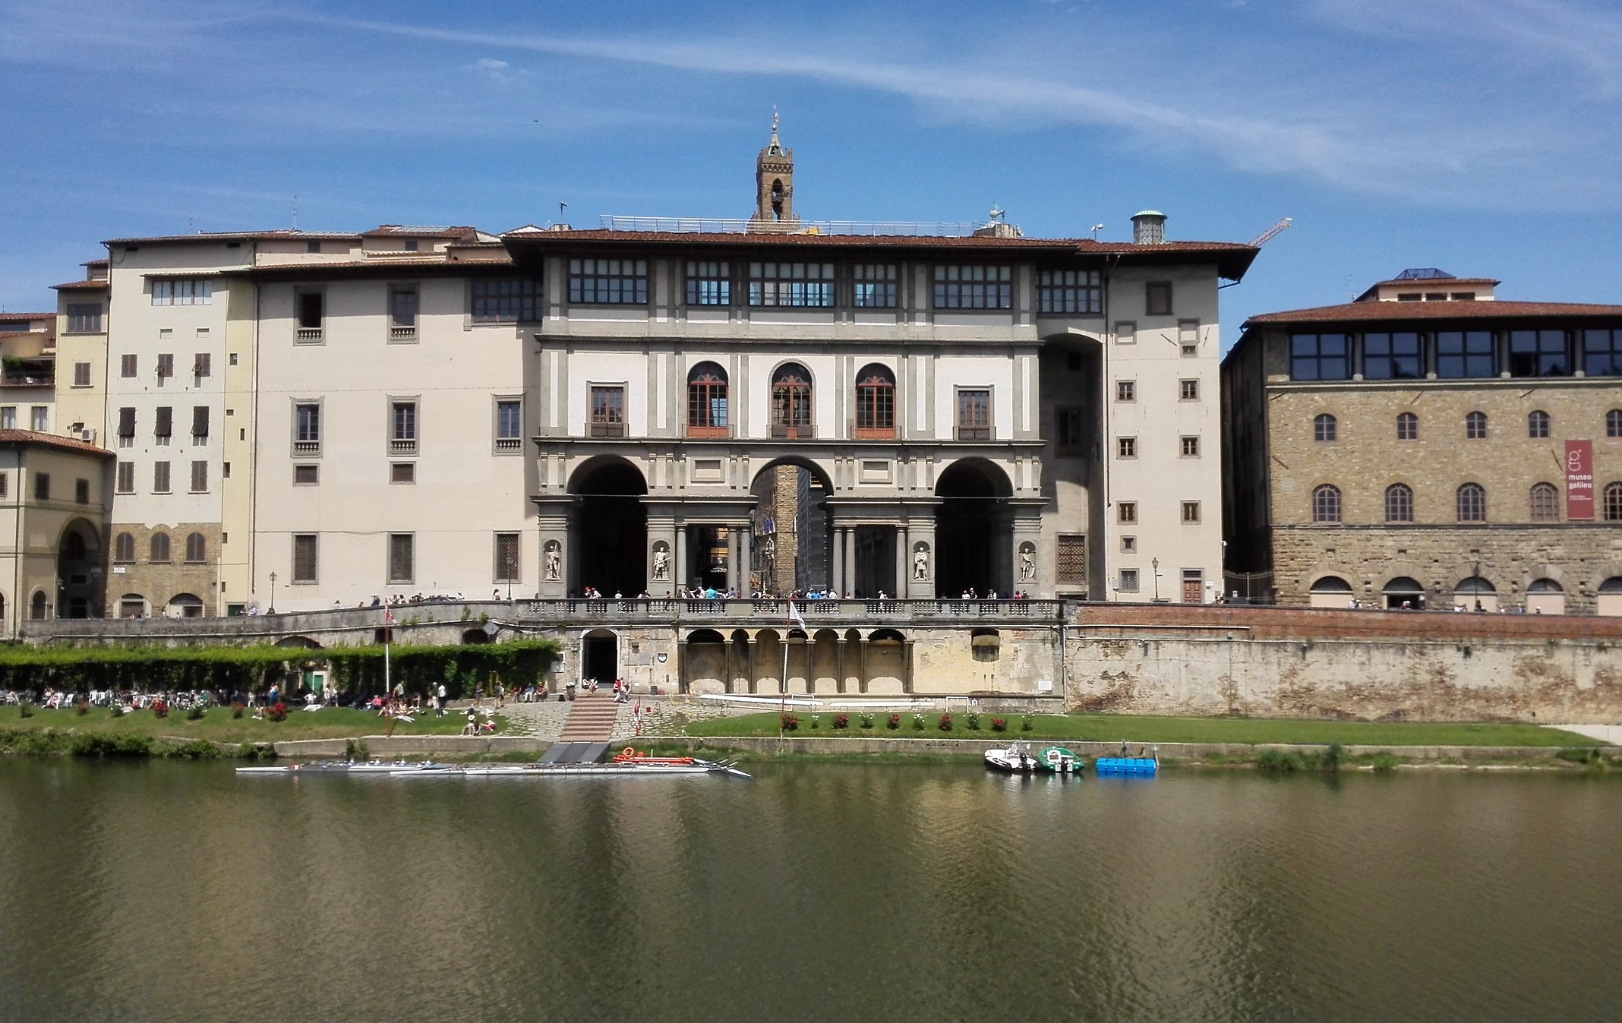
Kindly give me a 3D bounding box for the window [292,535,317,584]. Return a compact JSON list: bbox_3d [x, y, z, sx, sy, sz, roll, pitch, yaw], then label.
[{"bbox_3d":[-38.176,3.545,101.997,1.916,3.750,0.400,0,-3,5],"label":"window"}]

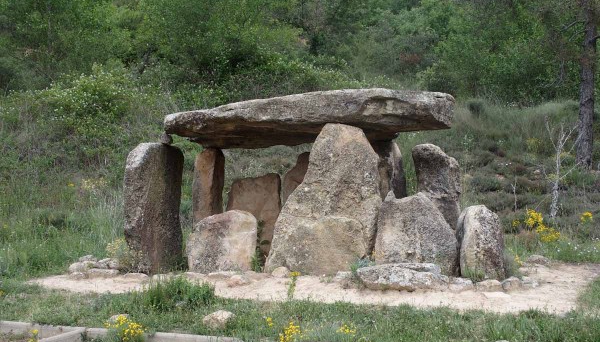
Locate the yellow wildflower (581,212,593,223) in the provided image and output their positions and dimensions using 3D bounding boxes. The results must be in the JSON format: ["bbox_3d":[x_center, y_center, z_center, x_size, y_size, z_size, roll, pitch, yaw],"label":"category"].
[{"bbox_3d":[5.058,0.821,15.300,0.200,0.170,0.180,0,0,0],"label":"yellow wildflower"}]

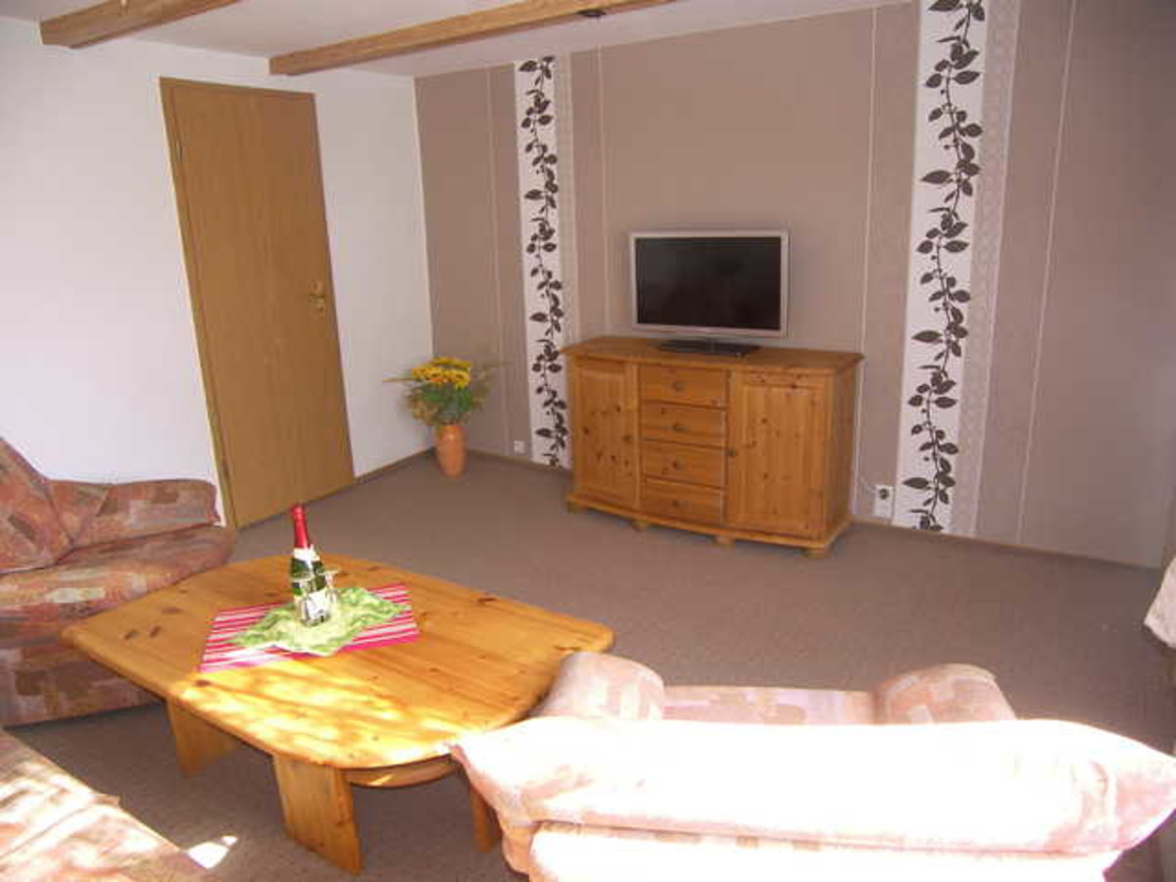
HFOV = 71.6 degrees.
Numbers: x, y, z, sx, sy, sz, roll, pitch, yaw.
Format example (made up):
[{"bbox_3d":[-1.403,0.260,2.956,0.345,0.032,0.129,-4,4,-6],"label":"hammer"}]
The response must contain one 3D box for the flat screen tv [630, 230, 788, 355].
[{"bbox_3d":[0.558,-0.714,3.852,0.785,0.535,0.200,7,18,28],"label":"flat screen tv"}]

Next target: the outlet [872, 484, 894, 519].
[{"bbox_3d":[1.352,0.285,3.737,0.082,0.153,0.030,9,19,33],"label":"outlet"}]

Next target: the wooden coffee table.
[{"bbox_3d":[-0.610,0.687,2.015,1.210,0.480,0.730,9,19,33],"label":"wooden coffee table"}]

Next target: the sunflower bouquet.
[{"bbox_3d":[-0.828,-0.276,4.549,0.520,0.400,0.460,-5,16,-10],"label":"sunflower bouquet"}]

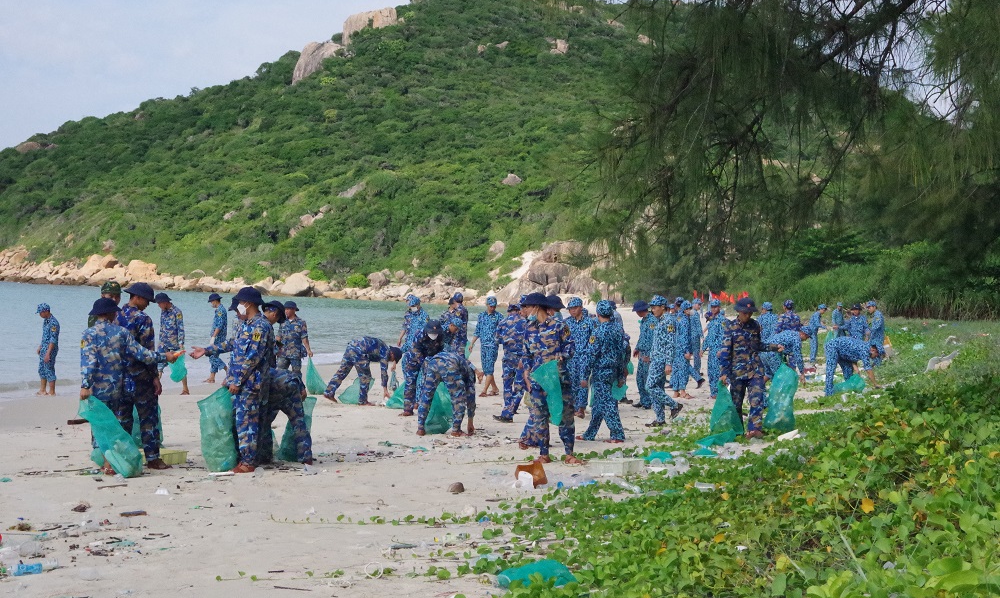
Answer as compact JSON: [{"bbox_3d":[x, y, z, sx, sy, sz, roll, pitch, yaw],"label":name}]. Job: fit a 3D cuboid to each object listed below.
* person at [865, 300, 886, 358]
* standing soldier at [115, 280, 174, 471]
[{"bbox_3d":[8.242,0.894,44.000,0.380,1.690,0.500,0,1,-30],"label":"person"},{"bbox_3d":[-3.272,0.713,18.400,0.520,1.720,0.540,0,1,-6],"label":"standing soldier"}]

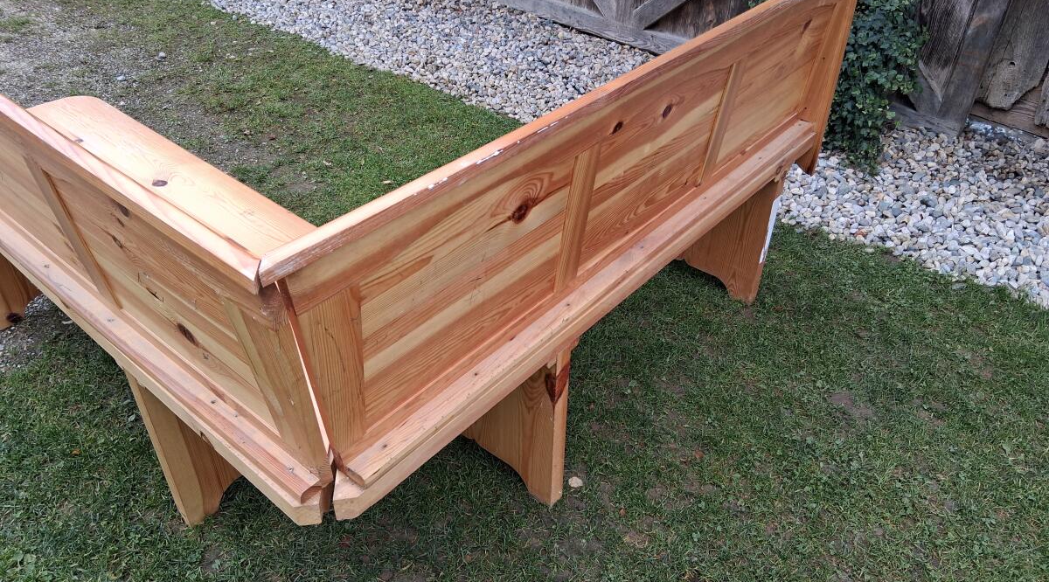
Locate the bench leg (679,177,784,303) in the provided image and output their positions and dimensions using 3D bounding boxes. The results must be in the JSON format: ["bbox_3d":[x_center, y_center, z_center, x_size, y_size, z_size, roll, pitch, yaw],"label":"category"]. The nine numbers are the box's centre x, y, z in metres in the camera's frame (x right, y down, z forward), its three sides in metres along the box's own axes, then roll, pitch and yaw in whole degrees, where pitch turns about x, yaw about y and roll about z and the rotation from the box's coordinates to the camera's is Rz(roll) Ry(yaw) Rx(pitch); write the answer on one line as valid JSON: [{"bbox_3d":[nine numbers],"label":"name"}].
[{"bbox_3d":[0.463,-0.224,2.099,0.418,0.426,0.042,29,46,30],"label":"bench leg"}]

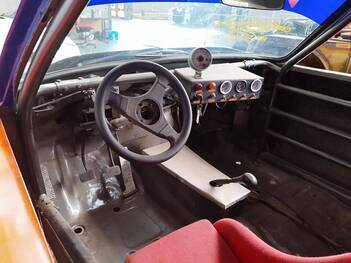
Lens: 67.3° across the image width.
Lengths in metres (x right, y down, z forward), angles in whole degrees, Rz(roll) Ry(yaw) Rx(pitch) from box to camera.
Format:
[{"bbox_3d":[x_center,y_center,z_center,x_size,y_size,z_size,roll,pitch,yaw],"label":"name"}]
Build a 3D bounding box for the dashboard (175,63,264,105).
[{"bbox_3d":[0.203,-0.234,1.289,0.364,0.101,0.238,-6,28,-18],"label":"dashboard"}]

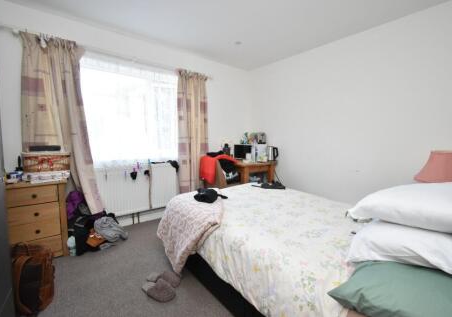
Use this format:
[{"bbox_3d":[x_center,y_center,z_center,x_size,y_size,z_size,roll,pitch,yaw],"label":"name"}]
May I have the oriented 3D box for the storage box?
[{"bbox_3d":[-1.722,0.037,1.920,0.325,0.155,0.220,-4,8,-38],"label":"storage box"}]

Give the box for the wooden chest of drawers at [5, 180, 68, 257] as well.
[{"bbox_3d":[-1.843,0.578,1.874,0.580,0.745,0.365,-4,8,-38],"label":"wooden chest of drawers"}]

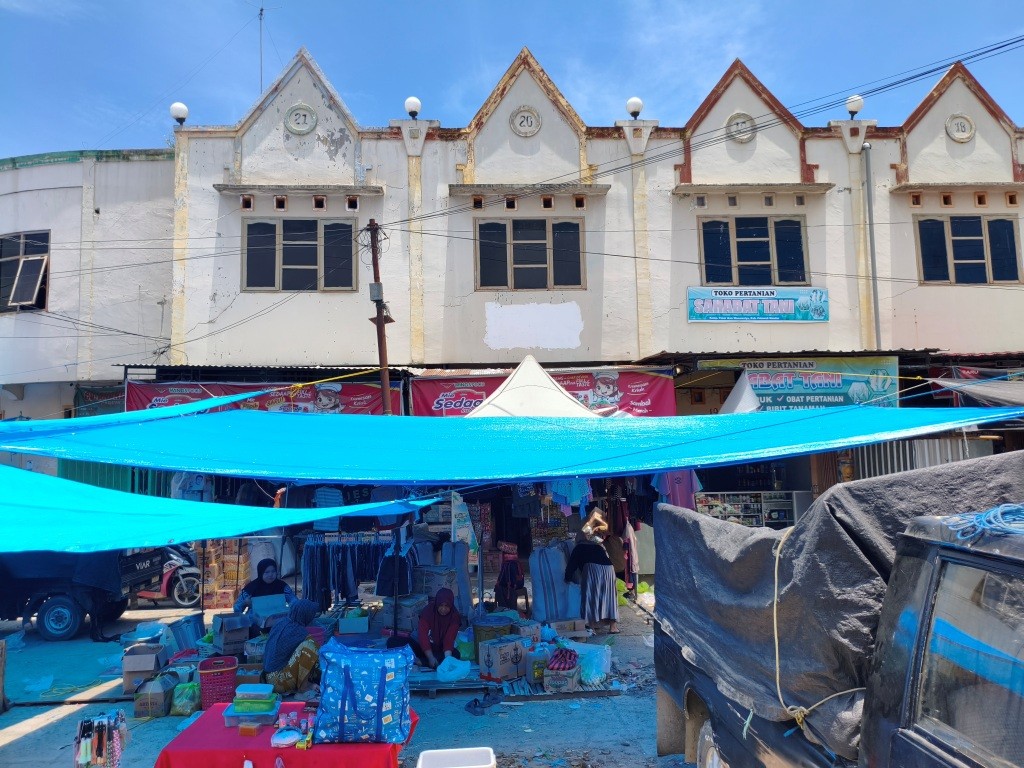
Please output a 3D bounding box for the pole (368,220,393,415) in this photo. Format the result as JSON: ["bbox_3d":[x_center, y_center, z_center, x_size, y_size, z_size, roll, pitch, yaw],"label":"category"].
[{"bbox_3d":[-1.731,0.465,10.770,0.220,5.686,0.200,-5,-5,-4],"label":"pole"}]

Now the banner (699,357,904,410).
[{"bbox_3d":[4.377,0.109,11.702,3.120,1.000,0.050,-1,-5,-3],"label":"banner"}]

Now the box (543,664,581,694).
[{"bbox_3d":[0.484,2.844,7.471,0.280,0.220,0.300,-2,-5,14],"label":"box"}]

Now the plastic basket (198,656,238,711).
[{"bbox_3d":[-2.651,2.777,7.018,0.330,0.440,0.320,0,-5,-16],"label":"plastic basket"}]

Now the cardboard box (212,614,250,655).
[{"bbox_3d":[-3.094,2.738,8.529,0.290,0.390,0.350,2,-6,-32],"label":"cardboard box"}]

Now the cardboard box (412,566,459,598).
[{"bbox_3d":[-1.096,2.819,10.957,0.490,0.380,0.400,1,-5,-29],"label":"cardboard box"}]

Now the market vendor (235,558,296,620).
[{"bbox_3d":[-2.829,2.586,8.822,0.640,1.150,0.620,0,-5,-16],"label":"market vendor"}]

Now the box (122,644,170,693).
[{"bbox_3d":[-3.584,2.803,7.610,0.360,0.390,0.360,-1,-6,-3],"label":"box"}]

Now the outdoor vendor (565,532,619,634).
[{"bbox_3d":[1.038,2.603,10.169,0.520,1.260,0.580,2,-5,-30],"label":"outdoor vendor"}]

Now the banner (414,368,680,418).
[{"bbox_3d":[0.471,0.308,11.216,3.880,0.920,0.050,-1,-5,-3],"label":"banner"}]

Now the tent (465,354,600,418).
[{"bbox_3d":[0.275,1.371,9.943,2.900,3.509,2.900,-1,-6,-3],"label":"tent"}]

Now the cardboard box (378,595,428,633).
[{"bbox_3d":[-1.406,3.107,10.362,0.430,0.330,0.410,-4,-5,30],"label":"cardboard box"}]

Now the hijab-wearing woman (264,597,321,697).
[{"bbox_3d":[-2.143,2.552,7.440,0.520,0.860,0.430,3,-7,-40],"label":"hijab-wearing woman"}]

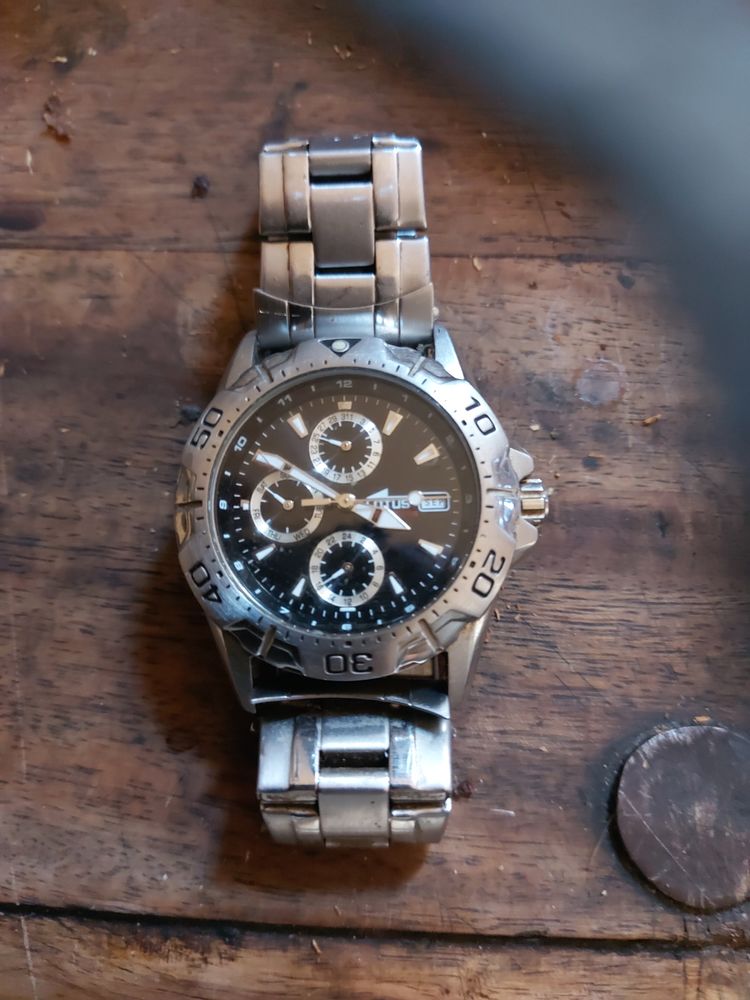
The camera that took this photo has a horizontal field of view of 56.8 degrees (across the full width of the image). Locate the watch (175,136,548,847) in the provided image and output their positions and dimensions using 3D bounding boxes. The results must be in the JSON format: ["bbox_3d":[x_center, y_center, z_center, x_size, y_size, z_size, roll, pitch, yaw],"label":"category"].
[{"bbox_3d":[-0.001,-0.002,0.098,0.046,0.027,0.094,-1,80,0],"label":"watch"}]

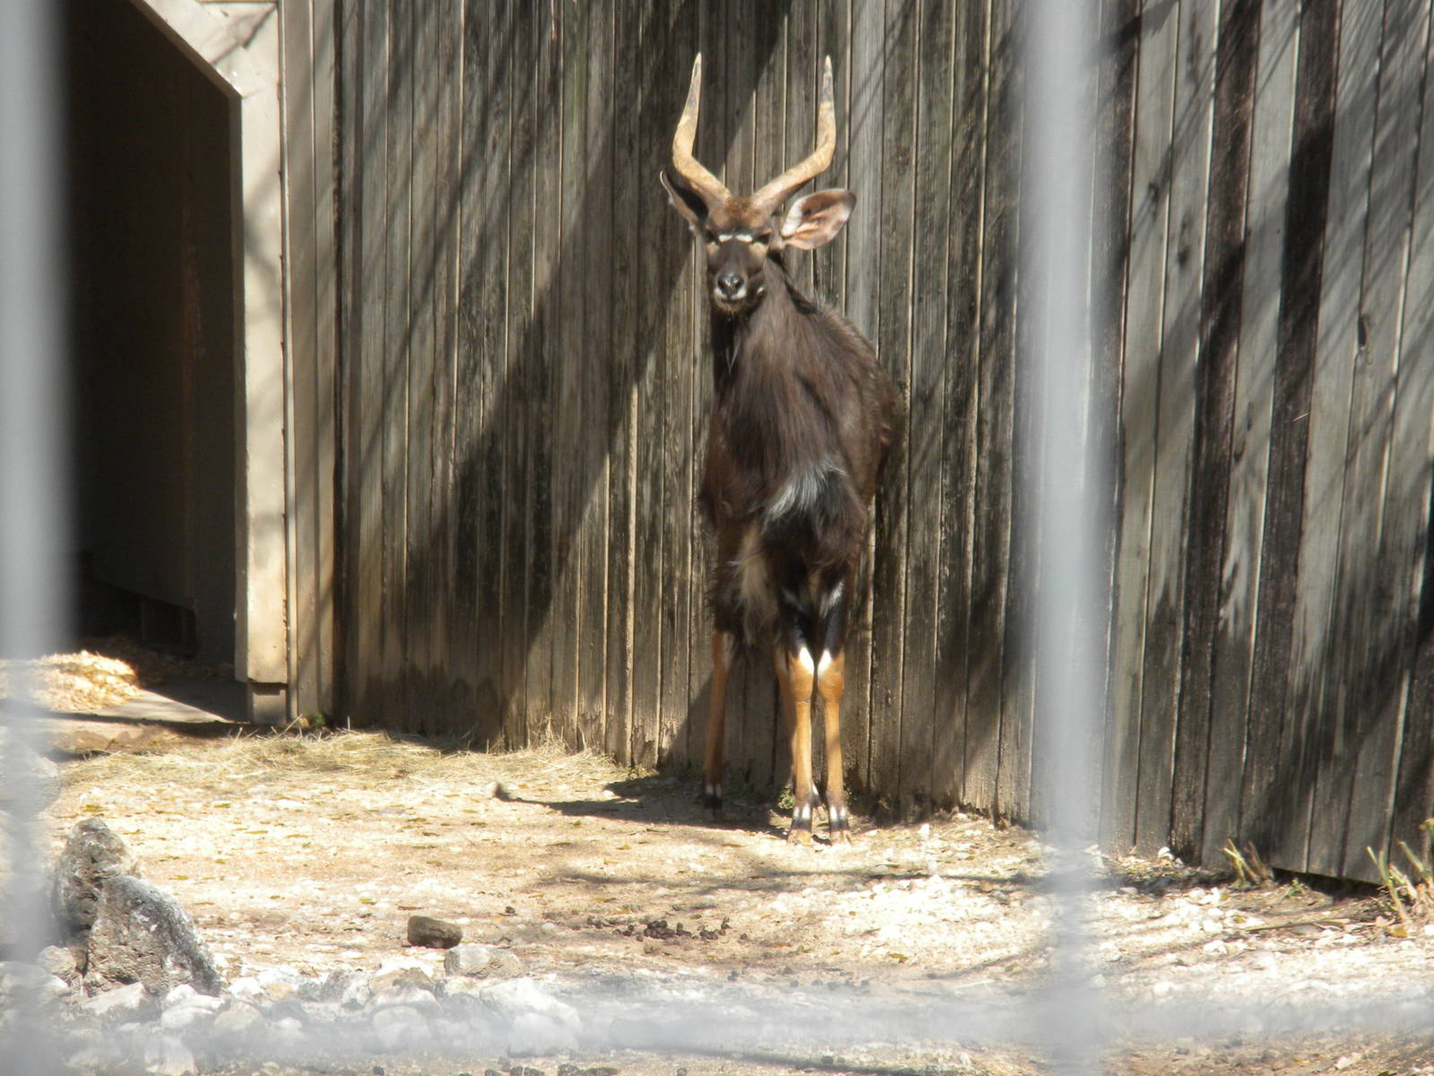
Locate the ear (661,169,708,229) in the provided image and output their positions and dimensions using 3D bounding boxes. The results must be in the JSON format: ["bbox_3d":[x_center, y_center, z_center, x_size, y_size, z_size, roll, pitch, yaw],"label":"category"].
[{"bbox_3d":[-0.064,-0.681,21.650,0.075,0.155,0.075,-36,-3,-7],"label":"ear"}]

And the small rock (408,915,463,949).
[{"bbox_3d":[-0.509,0.713,19.500,0.099,0.056,0.070,0,3,0],"label":"small rock"}]

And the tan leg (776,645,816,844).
[{"bbox_3d":[0.167,0.417,21.850,0.065,0.400,0.095,0,3,0],"label":"tan leg"}]

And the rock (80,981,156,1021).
[{"bbox_3d":[-0.965,0.748,17.350,0.122,0.060,0.092,0,3,0],"label":"rock"}]

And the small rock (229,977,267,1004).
[{"bbox_3d":[-0.811,0.783,18.600,0.064,0.045,0.055,0,3,0],"label":"small rock"}]

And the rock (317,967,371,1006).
[{"bbox_3d":[-0.611,0.735,17.650,0.083,0.059,0.070,0,3,0],"label":"rock"}]

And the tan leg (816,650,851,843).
[{"bbox_3d":[0.229,0.411,21.200,0.067,0.375,0.095,0,3,-3],"label":"tan leg"}]

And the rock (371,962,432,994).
[{"bbox_3d":[-0.518,0.726,17.750,0.104,0.053,0.085,0,3,0],"label":"rock"}]

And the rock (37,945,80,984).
[{"bbox_3d":[-1.148,0.742,18.750,0.074,0.068,0.068,0,3,0],"label":"rock"}]

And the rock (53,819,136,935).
[{"bbox_3d":[-1.099,0.617,19.050,0.150,0.240,0.140,0,3,0],"label":"rock"}]

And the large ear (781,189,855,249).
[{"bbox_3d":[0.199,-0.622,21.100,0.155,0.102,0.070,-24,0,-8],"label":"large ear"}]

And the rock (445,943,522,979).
[{"bbox_3d":[-0.395,0.713,18.150,0.128,0.057,0.095,0,3,0],"label":"rock"}]

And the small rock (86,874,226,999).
[{"bbox_3d":[-0.926,0.657,17.720,0.222,0.197,0.165,0,3,0],"label":"small rock"}]

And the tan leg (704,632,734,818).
[{"bbox_3d":[0.005,0.390,22.500,0.063,0.385,0.110,0,3,0],"label":"tan leg"}]

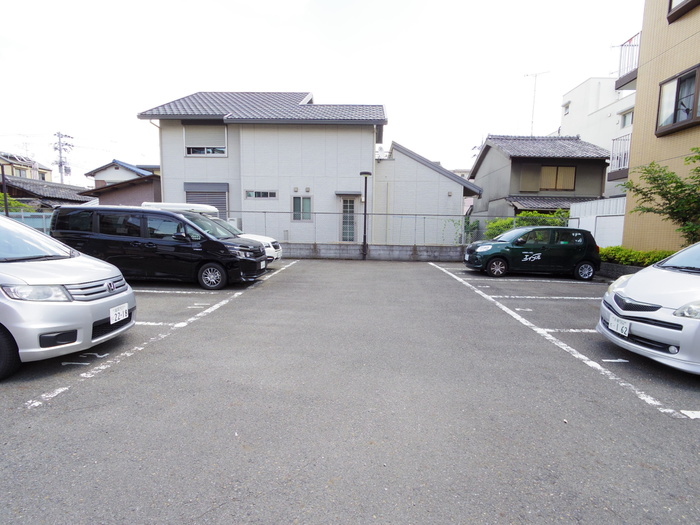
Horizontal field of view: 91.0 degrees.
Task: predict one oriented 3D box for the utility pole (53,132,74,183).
[{"bbox_3d":[-33.576,-9.266,40.759,2.200,11.780,1.000,-3,7,-33],"label":"utility pole"}]

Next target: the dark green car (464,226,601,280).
[{"bbox_3d":[5.587,-0.362,10.841,3.660,1.525,1.670,2,6,5],"label":"dark green car"}]

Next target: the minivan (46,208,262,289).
[{"bbox_3d":[-4.324,-0.410,8.280,4.700,1.820,1.730,2,6,4],"label":"minivan"}]

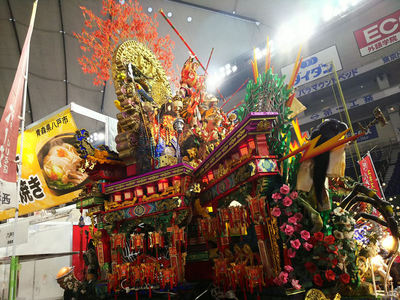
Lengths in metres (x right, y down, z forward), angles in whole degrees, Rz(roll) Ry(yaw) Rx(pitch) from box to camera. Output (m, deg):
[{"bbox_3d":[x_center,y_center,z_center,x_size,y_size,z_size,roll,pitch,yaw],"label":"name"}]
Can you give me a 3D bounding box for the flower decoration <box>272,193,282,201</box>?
[{"bbox_3d":[0.807,0.484,3.250,0.100,0.085,0.070,-10,-19,12],"label":"flower decoration"}]

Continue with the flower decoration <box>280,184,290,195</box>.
[{"bbox_3d":[1.115,0.516,4.080,0.122,0.125,0.100,-12,-16,8],"label":"flower decoration"}]

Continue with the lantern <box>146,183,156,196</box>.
[{"bbox_3d":[-0.913,0.744,5.850,0.165,0.240,0.165,-12,-16,8],"label":"lantern"}]

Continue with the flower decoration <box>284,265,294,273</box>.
[{"bbox_3d":[1.162,1.538,4.050,0.118,0.100,0.095,-12,-16,8],"label":"flower decoration"}]

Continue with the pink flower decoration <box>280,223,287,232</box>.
[{"bbox_3d":[1.119,1.030,4.120,0.118,0.115,0.100,-12,-16,8],"label":"pink flower decoration"}]

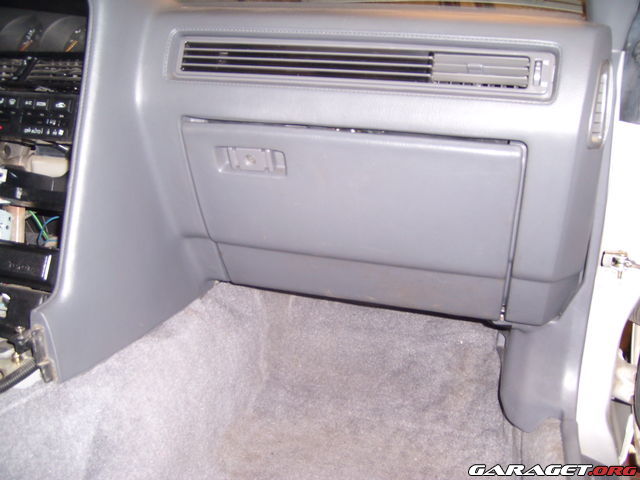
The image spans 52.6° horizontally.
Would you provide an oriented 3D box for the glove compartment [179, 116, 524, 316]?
[{"bbox_3d":[0.059,-0.045,0.972,0.450,0.319,0.150,7,34,16],"label":"glove compartment"}]

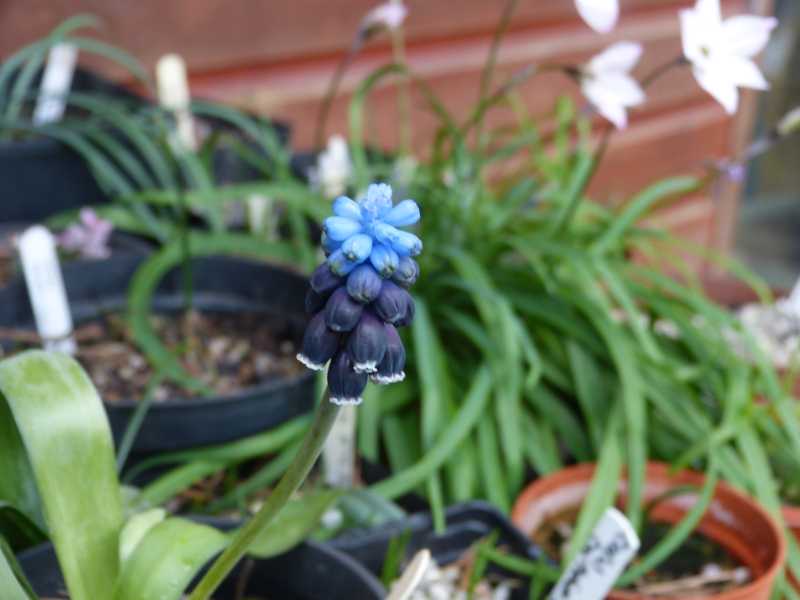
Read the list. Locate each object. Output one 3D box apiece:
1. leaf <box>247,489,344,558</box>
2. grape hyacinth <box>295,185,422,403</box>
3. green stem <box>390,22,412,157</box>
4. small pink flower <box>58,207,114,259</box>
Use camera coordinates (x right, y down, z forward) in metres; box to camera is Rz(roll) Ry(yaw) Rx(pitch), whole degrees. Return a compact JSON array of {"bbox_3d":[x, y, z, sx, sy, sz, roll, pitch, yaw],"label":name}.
[{"bbox_3d":[-0.032,0.068,0.410,0.031,0.016,0.018,6,20,0],"label":"leaf"},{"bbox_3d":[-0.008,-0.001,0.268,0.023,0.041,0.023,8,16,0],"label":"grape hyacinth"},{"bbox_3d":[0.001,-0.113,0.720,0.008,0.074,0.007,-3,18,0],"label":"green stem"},{"bbox_3d":[-0.157,-0.034,0.670,0.028,0.022,0.024,6,20,0],"label":"small pink flower"}]

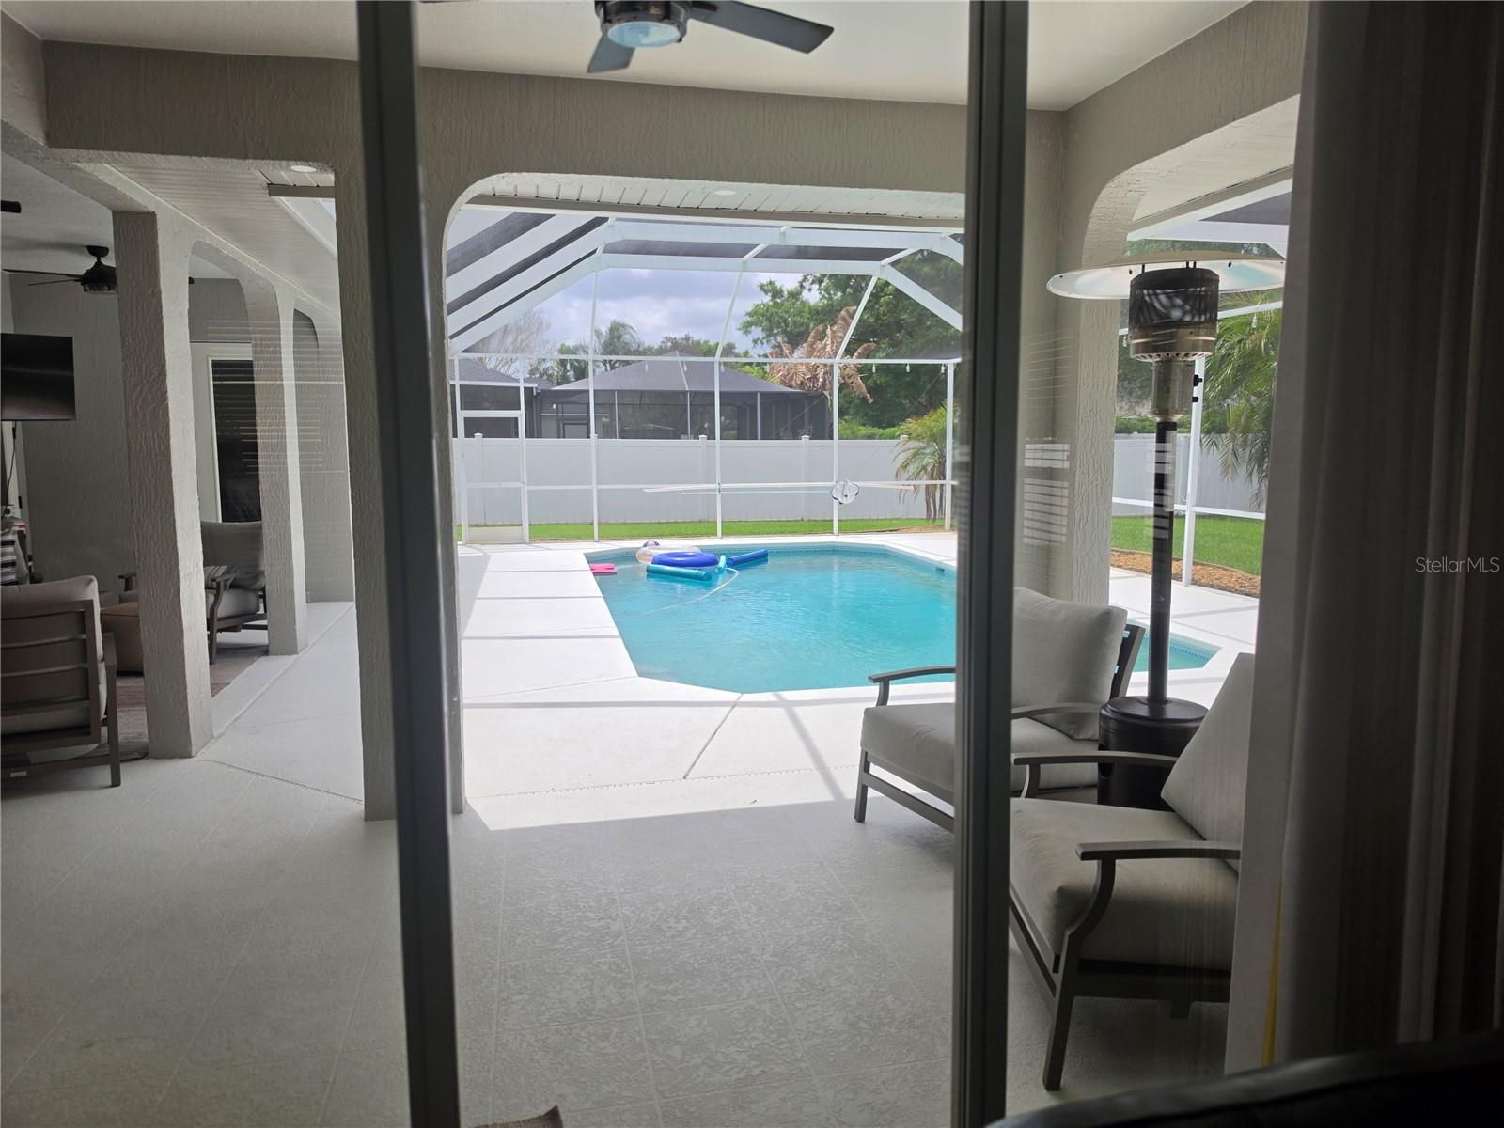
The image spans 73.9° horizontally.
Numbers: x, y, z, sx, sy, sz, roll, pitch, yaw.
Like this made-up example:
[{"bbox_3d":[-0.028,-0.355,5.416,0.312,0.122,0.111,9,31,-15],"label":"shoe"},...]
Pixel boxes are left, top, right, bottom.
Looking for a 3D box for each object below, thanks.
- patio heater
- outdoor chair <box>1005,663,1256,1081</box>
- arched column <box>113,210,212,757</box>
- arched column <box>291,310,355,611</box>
[{"bbox_3d":[1.425,0.054,3.514,0.820,2.220,0.820,-1,7,-12],"label":"patio heater"},{"bbox_3d":[1.165,0.785,2.752,0.850,0.950,0.740,0,7,1],"label":"outdoor chair"},{"bbox_3d":[-2.987,-0.373,5.087,0.210,2.660,0.395,-1,7,-12],"label":"arched column"},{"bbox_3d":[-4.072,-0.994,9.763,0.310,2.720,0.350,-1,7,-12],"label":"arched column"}]

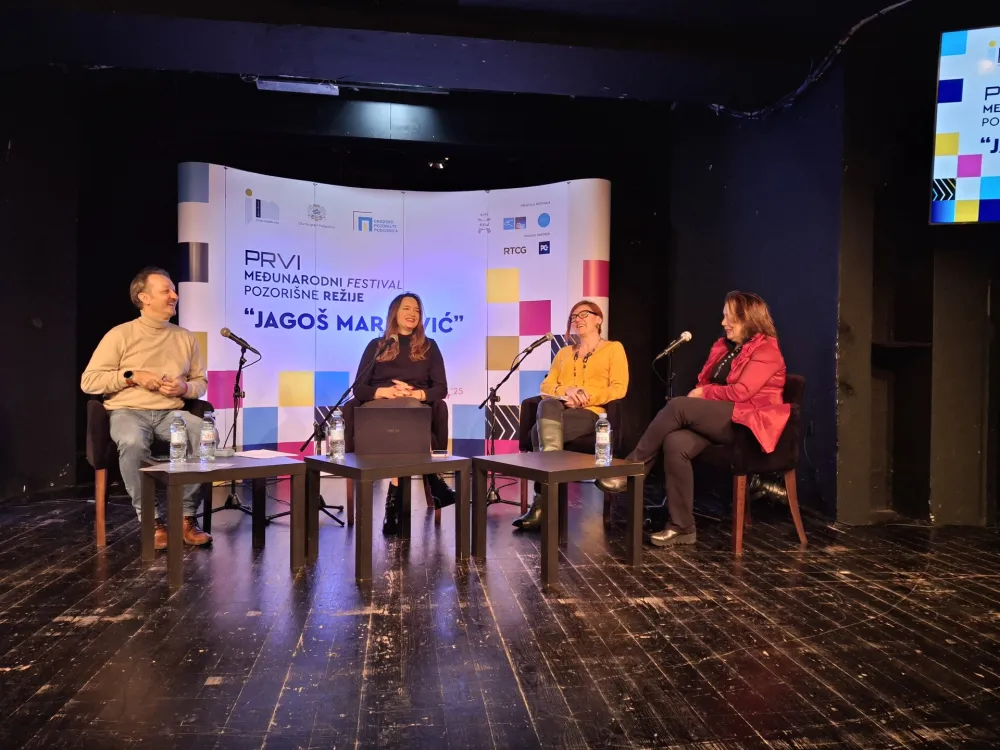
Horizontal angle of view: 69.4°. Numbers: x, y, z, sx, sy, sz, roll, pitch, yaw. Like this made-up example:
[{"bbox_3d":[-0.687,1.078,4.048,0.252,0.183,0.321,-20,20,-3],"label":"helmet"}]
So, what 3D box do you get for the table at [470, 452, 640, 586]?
[{"bbox_3d":[0.255,0.611,3.264,0.550,0.450,0.550,0,0,-36],"label":"table"}]

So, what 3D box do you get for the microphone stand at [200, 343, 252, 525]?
[{"bbox_3d":[-1.536,0.332,4.210,0.500,1.000,0.450,0,0,0],"label":"microphone stand"}]

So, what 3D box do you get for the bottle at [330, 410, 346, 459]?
[{"bbox_3d":[-0.739,0.265,3.285,0.066,0.230,0.066,0,0,0],"label":"bottle"}]

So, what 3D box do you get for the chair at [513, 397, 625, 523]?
[{"bbox_3d":[0.465,0.413,4.417,0.580,0.840,0.570,0,0,22],"label":"chair"}]

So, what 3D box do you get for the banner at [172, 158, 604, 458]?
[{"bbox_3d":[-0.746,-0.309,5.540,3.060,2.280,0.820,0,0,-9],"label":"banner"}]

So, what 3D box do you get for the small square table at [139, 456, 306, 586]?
[{"bbox_3d":[-1.223,0.603,3.180,0.550,0.450,0.550,0,0,-36],"label":"small square table"}]

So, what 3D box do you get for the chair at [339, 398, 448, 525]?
[{"bbox_3d":[-0.614,0.409,4.264,0.580,0.840,0.570,0,0,-7],"label":"chair"}]

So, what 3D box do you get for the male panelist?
[{"bbox_3d":[-1.794,0.134,3.690,0.590,1.380,0.680,0,0,-34],"label":"male panelist"}]

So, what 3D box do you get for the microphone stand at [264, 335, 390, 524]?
[{"bbox_3d":[-0.975,0.313,4.190,0.710,1.040,0.490,0,0,-2],"label":"microphone stand"}]

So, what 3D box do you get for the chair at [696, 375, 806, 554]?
[{"bbox_3d":[1.238,0.418,3.704,0.570,0.840,0.580,0,0,-24],"label":"chair"}]

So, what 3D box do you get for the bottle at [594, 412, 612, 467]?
[{"bbox_3d":[0.442,0.274,3.085,0.065,0.224,0.065,0,0,0],"label":"bottle"}]

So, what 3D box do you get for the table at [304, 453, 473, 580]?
[{"bbox_3d":[-0.520,0.610,3.315,0.550,0.450,0.550,0,0,-39],"label":"table"}]

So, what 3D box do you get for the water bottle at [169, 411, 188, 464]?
[{"bbox_3d":[-1.416,0.271,3.180,0.065,0.224,0.065,0,0,0],"label":"water bottle"}]

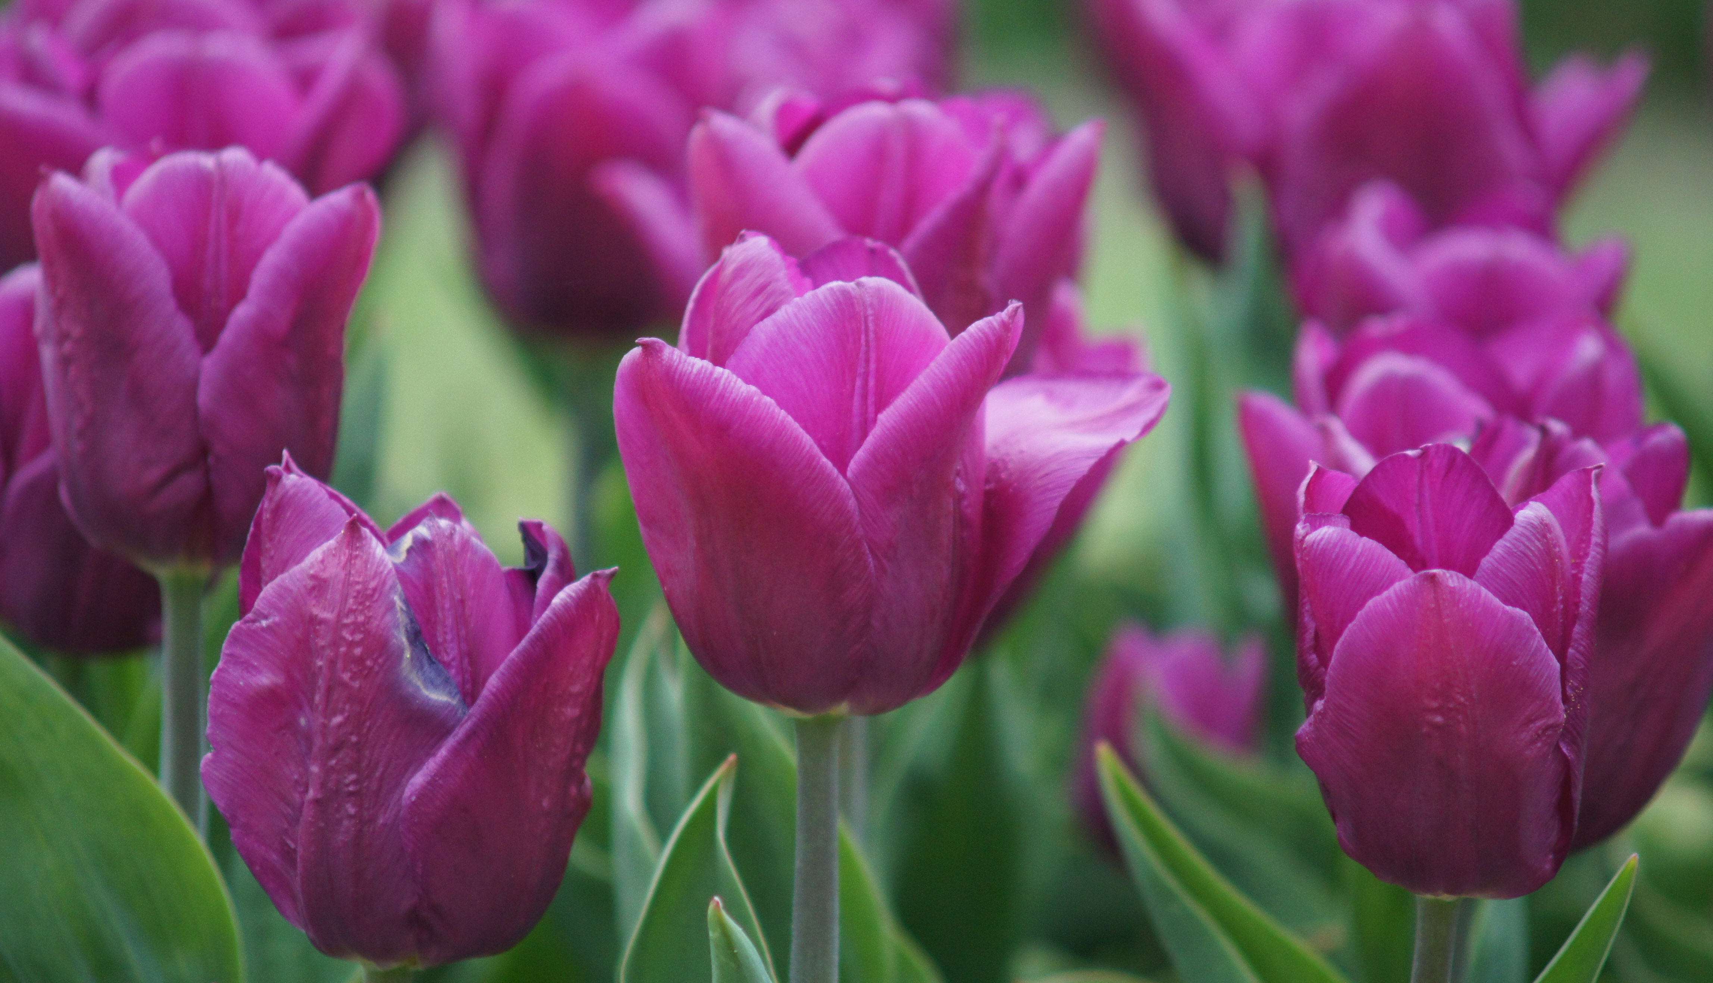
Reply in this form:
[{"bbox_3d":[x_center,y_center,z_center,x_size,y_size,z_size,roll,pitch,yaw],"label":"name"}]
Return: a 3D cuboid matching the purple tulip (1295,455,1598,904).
[{"bbox_3d":[0.082,0.026,2.090,0.043,0.060,0.043,0,10,0],"label":"purple tulip"}]

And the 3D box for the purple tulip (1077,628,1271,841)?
[{"bbox_3d":[0.048,0.039,2.270,0.030,0.039,0.030,0,10,0],"label":"purple tulip"}]

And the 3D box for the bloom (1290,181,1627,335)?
[{"bbox_3d":[0.097,-0.022,2.410,0.055,0.059,0.054,0,10,0],"label":"bloom"}]

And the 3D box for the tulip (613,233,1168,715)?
[{"bbox_3d":[0.005,-0.001,2.100,0.077,0.063,0.062,0,10,0],"label":"tulip"}]

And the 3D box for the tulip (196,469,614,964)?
[{"bbox_3d":[-0.062,0.032,2.070,0.057,0.065,0.053,0,10,0],"label":"tulip"}]

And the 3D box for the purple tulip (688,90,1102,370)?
[{"bbox_3d":[0.006,-0.026,2.190,0.060,0.062,0.058,0,10,0],"label":"purple tulip"}]

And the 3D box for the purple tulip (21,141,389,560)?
[{"bbox_3d":[-0.093,-0.018,2.150,0.050,0.058,0.049,0,10,0],"label":"purple tulip"}]

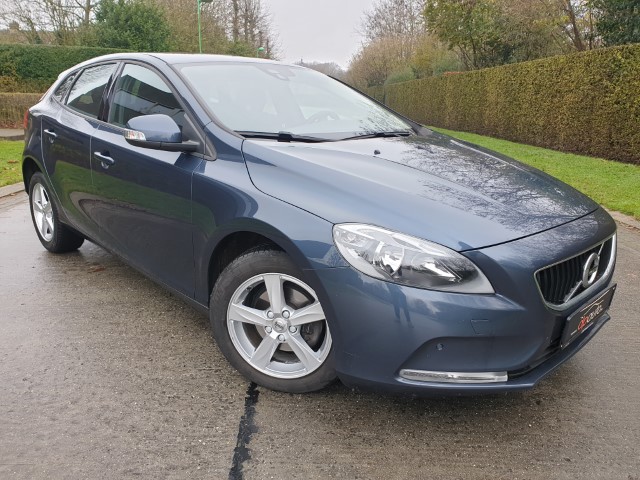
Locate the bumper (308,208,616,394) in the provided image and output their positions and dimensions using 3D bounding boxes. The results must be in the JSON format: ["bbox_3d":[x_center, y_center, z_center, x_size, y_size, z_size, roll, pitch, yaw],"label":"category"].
[{"bbox_3d":[0.817,0.157,2.082,0.700,0.560,1.780,16,21,42],"label":"bumper"}]

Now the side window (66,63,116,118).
[{"bbox_3d":[-1.556,-1.001,3.237,0.070,0.370,0.650,19,0,-44],"label":"side window"}]

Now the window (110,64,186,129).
[{"bbox_3d":[-0.919,-0.756,2.602,1.030,0.440,0.070,16,-2,42],"label":"window"}]

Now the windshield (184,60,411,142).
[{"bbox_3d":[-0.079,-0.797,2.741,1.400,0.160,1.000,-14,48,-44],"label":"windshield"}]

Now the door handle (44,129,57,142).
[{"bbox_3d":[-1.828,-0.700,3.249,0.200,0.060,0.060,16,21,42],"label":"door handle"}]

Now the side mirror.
[{"bbox_3d":[-0.715,-0.478,2.143,0.210,0.170,0.250,16,21,42],"label":"side mirror"}]

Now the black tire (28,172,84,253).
[{"bbox_3d":[-2.049,-0.237,3.752,0.630,0.630,0.210,16,21,42],"label":"black tire"}]

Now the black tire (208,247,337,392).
[{"bbox_3d":[-0.132,0.313,2.005,0.630,0.630,0.215,7,17,18],"label":"black tire"}]

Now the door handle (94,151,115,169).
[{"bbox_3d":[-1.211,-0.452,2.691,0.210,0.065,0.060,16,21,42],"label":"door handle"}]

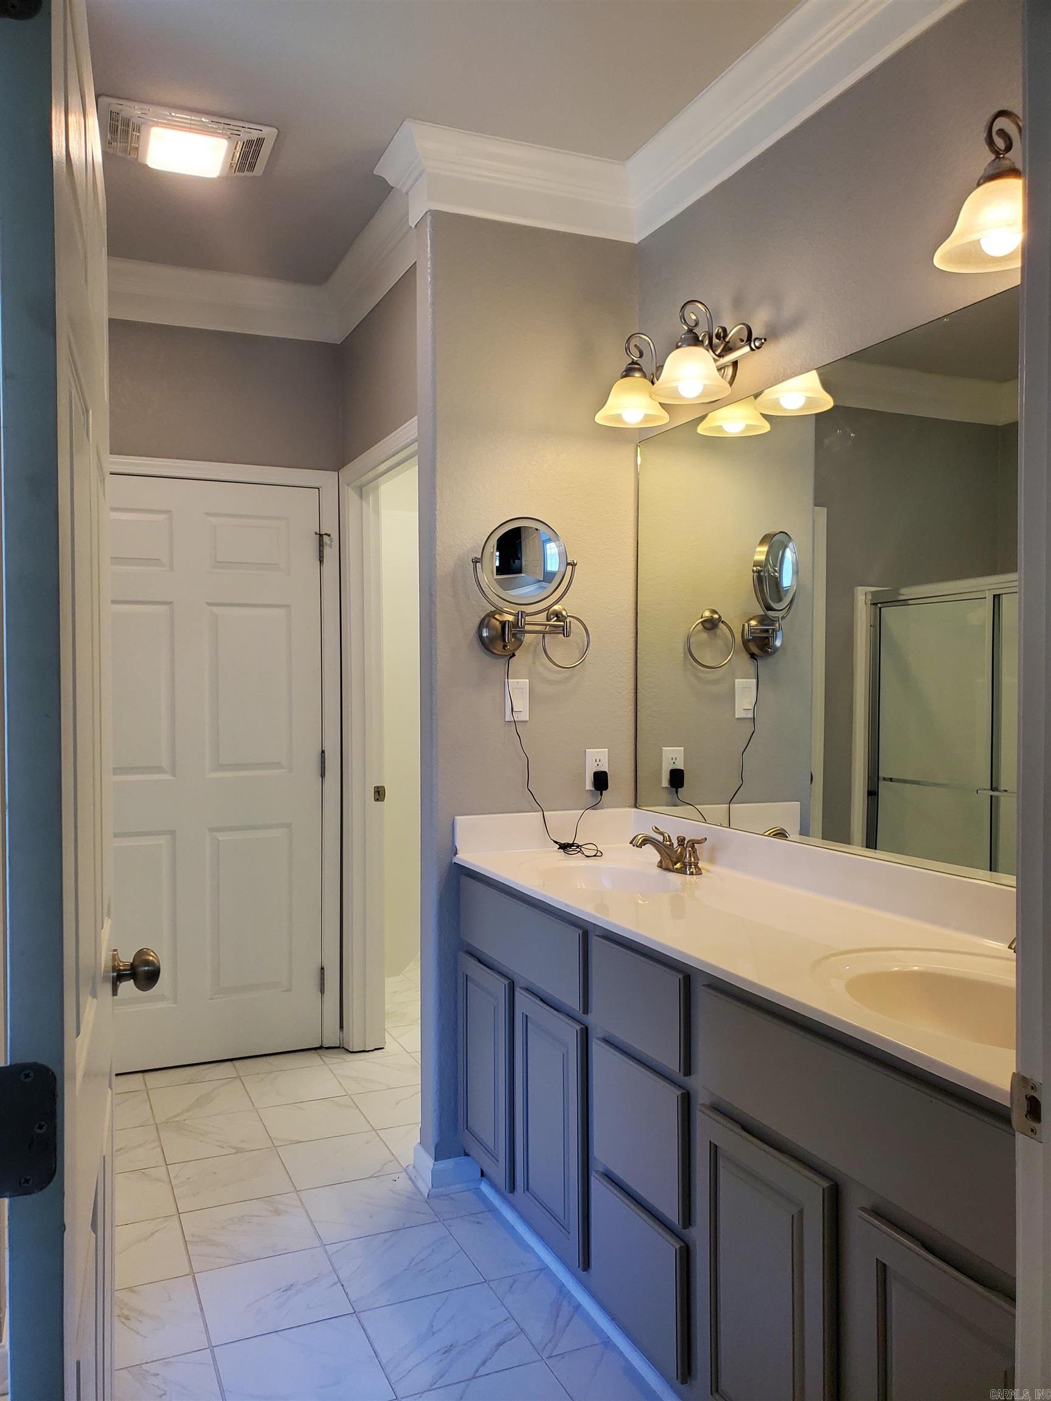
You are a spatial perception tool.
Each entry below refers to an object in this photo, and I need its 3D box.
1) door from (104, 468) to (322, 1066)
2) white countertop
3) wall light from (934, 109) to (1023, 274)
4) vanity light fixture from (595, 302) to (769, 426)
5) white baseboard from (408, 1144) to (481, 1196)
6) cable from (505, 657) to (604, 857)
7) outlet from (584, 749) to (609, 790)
[{"bbox_3d":[-1.181,0.254,3.708,0.919,2.047,0.040,-1,1,-24],"label":"door"},{"bbox_3d":[0.442,0.376,2.038,0.561,0.119,1.853,0,1,-24],"label":"white countertop"},{"bbox_3d":[0.827,-0.812,1.546,0.253,0.228,0.571,0,1,-24],"label":"wall light"},{"bbox_3d":[0.360,-0.826,2.587,0.253,0.228,0.571,0,1,-24],"label":"vanity light fixture"},{"bbox_3d":[-0.224,1.251,2.853,0.152,0.087,0.196,0,1,-24],"label":"white baseboard"},{"bbox_3d":[0.117,0.146,2.810,0.291,0.528,0.161,0,1,-24],"label":"cable"},{"bbox_3d":[0.201,0.195,2.938,0.071,0.117,0.009,0,1,-24],"label":"outlet"}]

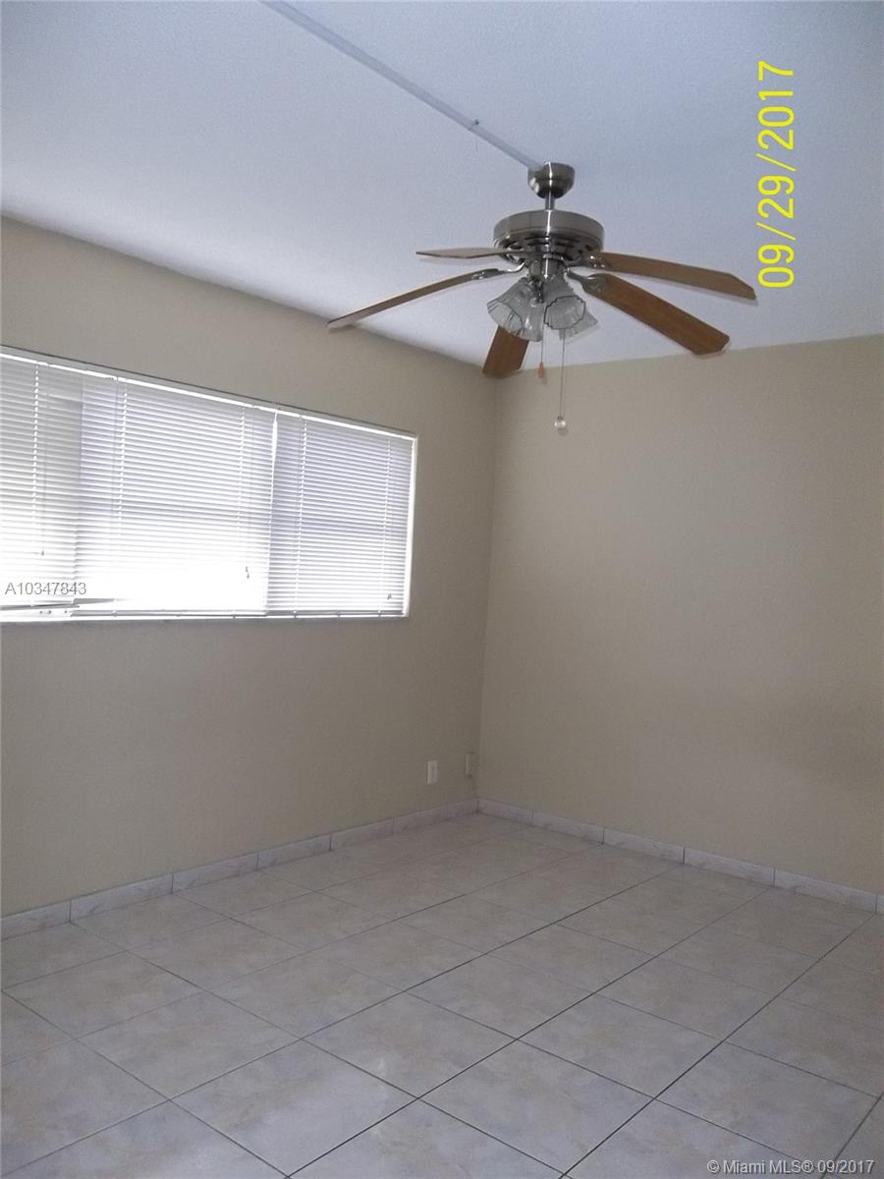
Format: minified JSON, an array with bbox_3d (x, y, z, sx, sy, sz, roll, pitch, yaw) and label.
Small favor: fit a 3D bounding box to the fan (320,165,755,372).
[{"bbox_3d":[0.303,-0.957,2.695,1.240,0.490,1.190,3,0,-8],"label":"fan"}]

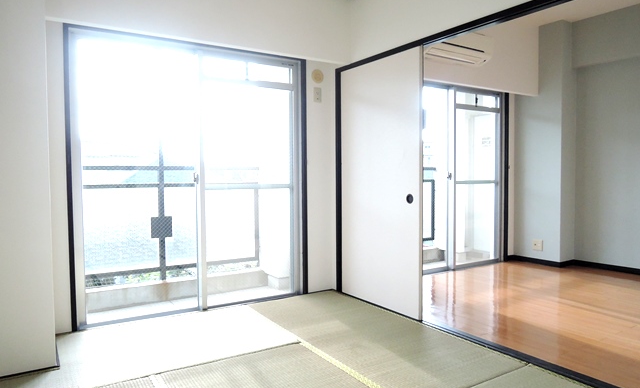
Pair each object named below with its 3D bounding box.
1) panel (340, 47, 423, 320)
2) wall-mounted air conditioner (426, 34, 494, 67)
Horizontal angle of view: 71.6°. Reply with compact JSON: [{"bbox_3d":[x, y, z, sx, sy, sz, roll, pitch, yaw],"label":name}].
[{"bbox_3d":[0.422,-0.074,3.266,0.032,1.785,0.895,-2,3,-32],"label":"panel"},{"bbox_3d":[1.226,-1.316,3.909,0.800,0.280,0.205,-2,3,-32],"label":"wall-mounted air conditioner"}]

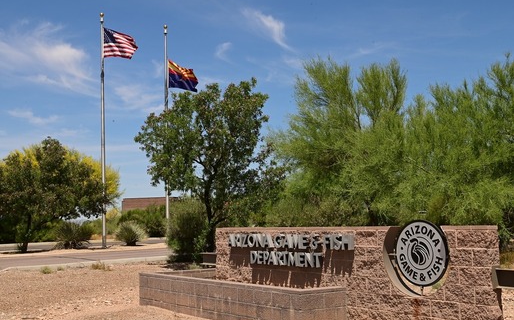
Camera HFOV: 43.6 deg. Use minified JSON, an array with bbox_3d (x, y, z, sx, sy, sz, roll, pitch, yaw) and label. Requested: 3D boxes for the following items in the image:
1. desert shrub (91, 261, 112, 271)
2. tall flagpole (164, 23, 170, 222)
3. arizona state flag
[{"bbox_3d":[-4.564,3.136,18.908,0.648,0.291,0.500,0,-5,-14],"label":"desert shrub"},{"bbox_3d":[-4.793,-1.412,34.274,0.190,11.857,0.190,-1,-5,-8],"label":"tall flagpole"},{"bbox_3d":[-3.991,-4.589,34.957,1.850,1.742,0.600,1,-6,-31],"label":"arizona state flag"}]

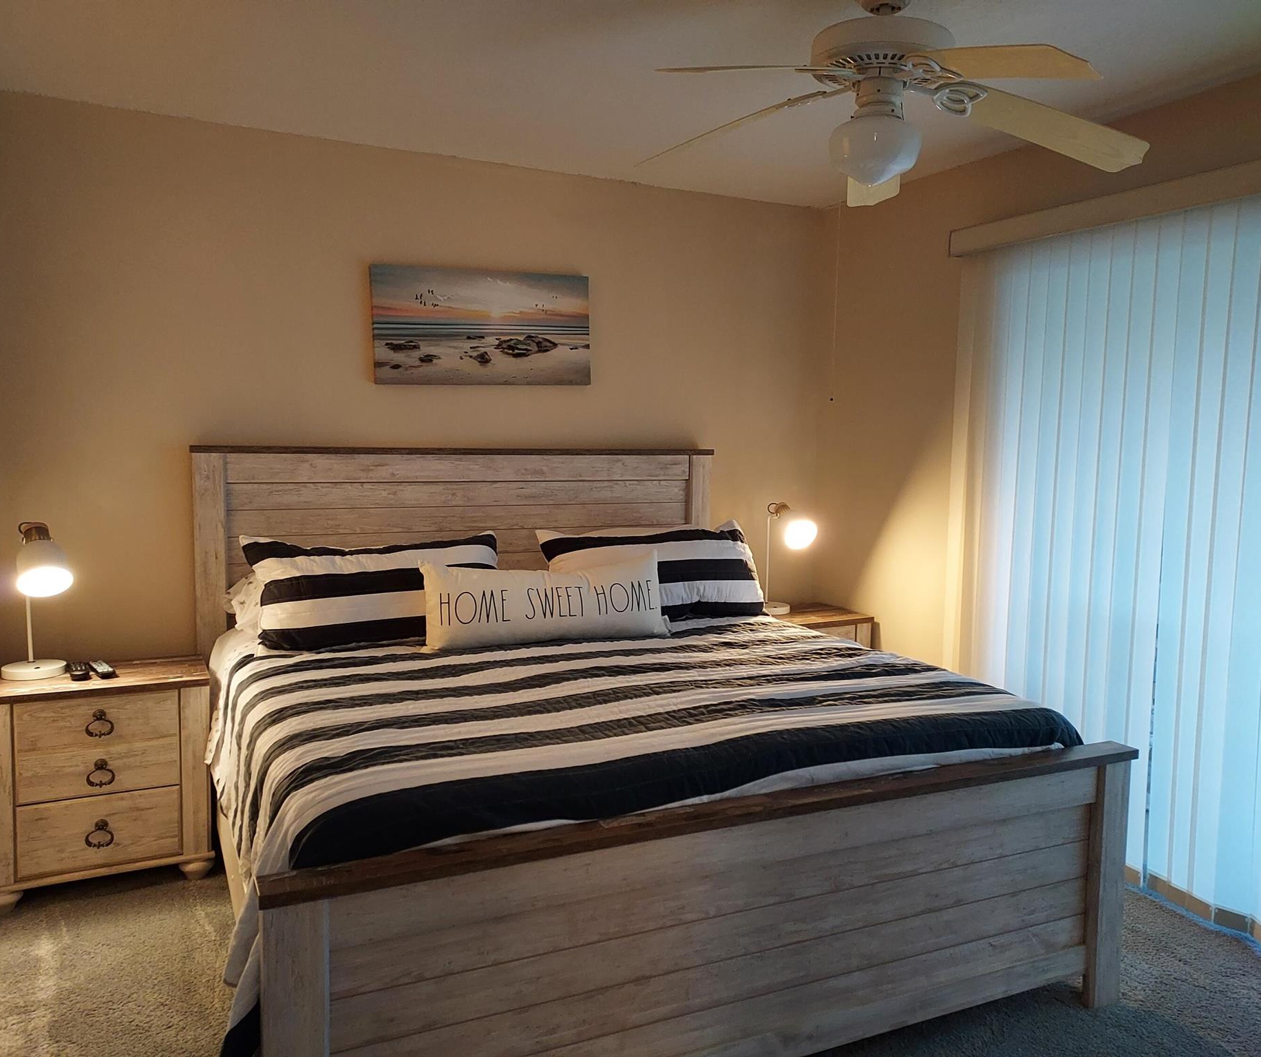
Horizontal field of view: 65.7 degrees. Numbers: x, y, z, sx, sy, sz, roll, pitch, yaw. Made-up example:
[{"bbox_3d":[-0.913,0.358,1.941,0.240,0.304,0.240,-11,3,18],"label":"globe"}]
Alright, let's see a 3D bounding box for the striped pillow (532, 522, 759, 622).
[{"bbox_3d":[0.080,0.177,3.876,0.910,0.420,0.190,-1,-22,-25],"label":"striped pillow"}]

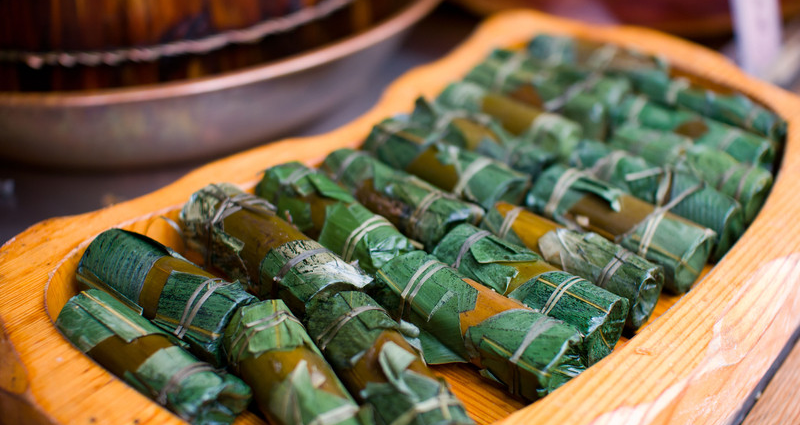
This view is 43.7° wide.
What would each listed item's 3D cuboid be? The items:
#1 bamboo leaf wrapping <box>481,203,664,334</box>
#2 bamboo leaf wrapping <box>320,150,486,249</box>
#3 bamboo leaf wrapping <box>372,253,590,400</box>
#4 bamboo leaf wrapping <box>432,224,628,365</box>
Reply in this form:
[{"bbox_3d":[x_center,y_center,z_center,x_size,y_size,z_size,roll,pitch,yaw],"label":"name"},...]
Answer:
[{"bbox_3d":[0.128,0.038,0.752,0.135,0.048,0.048,26,39,35],"label":"bamboo leaf wrapping"},{"bbox_3d":[0.000,-0.014,0.839,0.048,0.048,0.144,-27,40,-37],"label":"bamboo leaf wrapping"},{"bbox_3d":[0.053,0.076,0.689,0.145,0.048,0.048,26,39,36],"label":"bamboo leaf wrapping"},{"bbox_3d":[0.092,0.056,0.723,0.141,0.048,0.048,26,39,36],"label":"bamboo leaf wrapping"}]

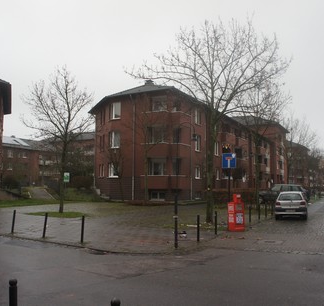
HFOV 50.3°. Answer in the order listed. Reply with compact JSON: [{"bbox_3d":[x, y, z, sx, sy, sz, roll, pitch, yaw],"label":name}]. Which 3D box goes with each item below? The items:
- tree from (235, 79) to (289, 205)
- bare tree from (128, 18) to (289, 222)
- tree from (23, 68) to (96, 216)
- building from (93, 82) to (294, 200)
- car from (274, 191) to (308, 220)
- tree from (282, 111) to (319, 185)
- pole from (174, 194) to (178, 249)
[{"bbox_3d":[7.680,-0.739,26.978,4.500,10.117,4.500,0,-5,0],"label":"tree"},{"bbox_3d":[2.269,-1.753,17.074,7.000,10.241,7.000,0,-5,0],"label":"bare tree"},{"bbox_3d":[-6.287,-0.933,21.673,4.000,9.273,4.000,0,-5,0],"label":"tree"},{"bbox_3d":[7.577,-0.194,53.090,13.000,13.500,46.500,-3,-6,28],"label":"building"},{"bbox_3d":[7.770,3.046,20.296,1.640,1.500,3.700,-3,-6,28],"label":"car"},{"bbox_3d":[15.814,0.270,40.505,4.600,10.700,4.600,0,-5,0],"label":"tree"},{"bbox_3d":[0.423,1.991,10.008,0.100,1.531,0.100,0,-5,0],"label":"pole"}]

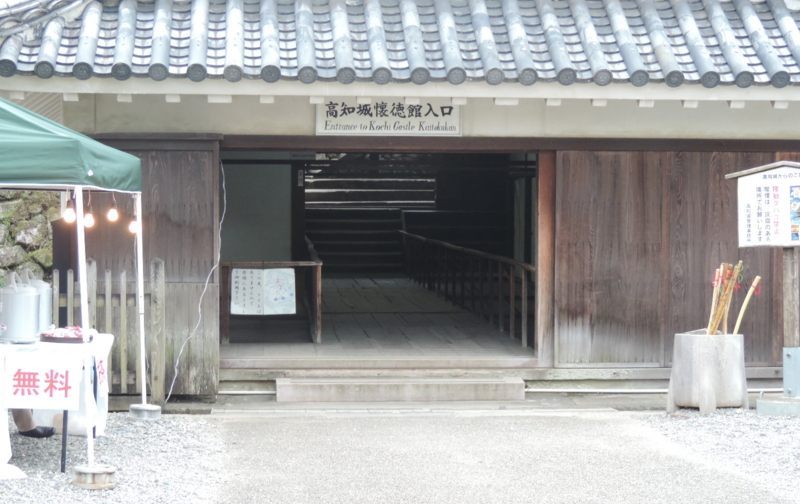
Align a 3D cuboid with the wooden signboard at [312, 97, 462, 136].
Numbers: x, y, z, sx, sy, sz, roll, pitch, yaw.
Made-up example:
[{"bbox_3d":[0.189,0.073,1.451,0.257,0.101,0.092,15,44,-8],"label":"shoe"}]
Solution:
[{"bbox_3d":[-0.089,-1.160,14.700,1.240,0.360,0.050,0,2,-5],"label":"wooden signboard"}]

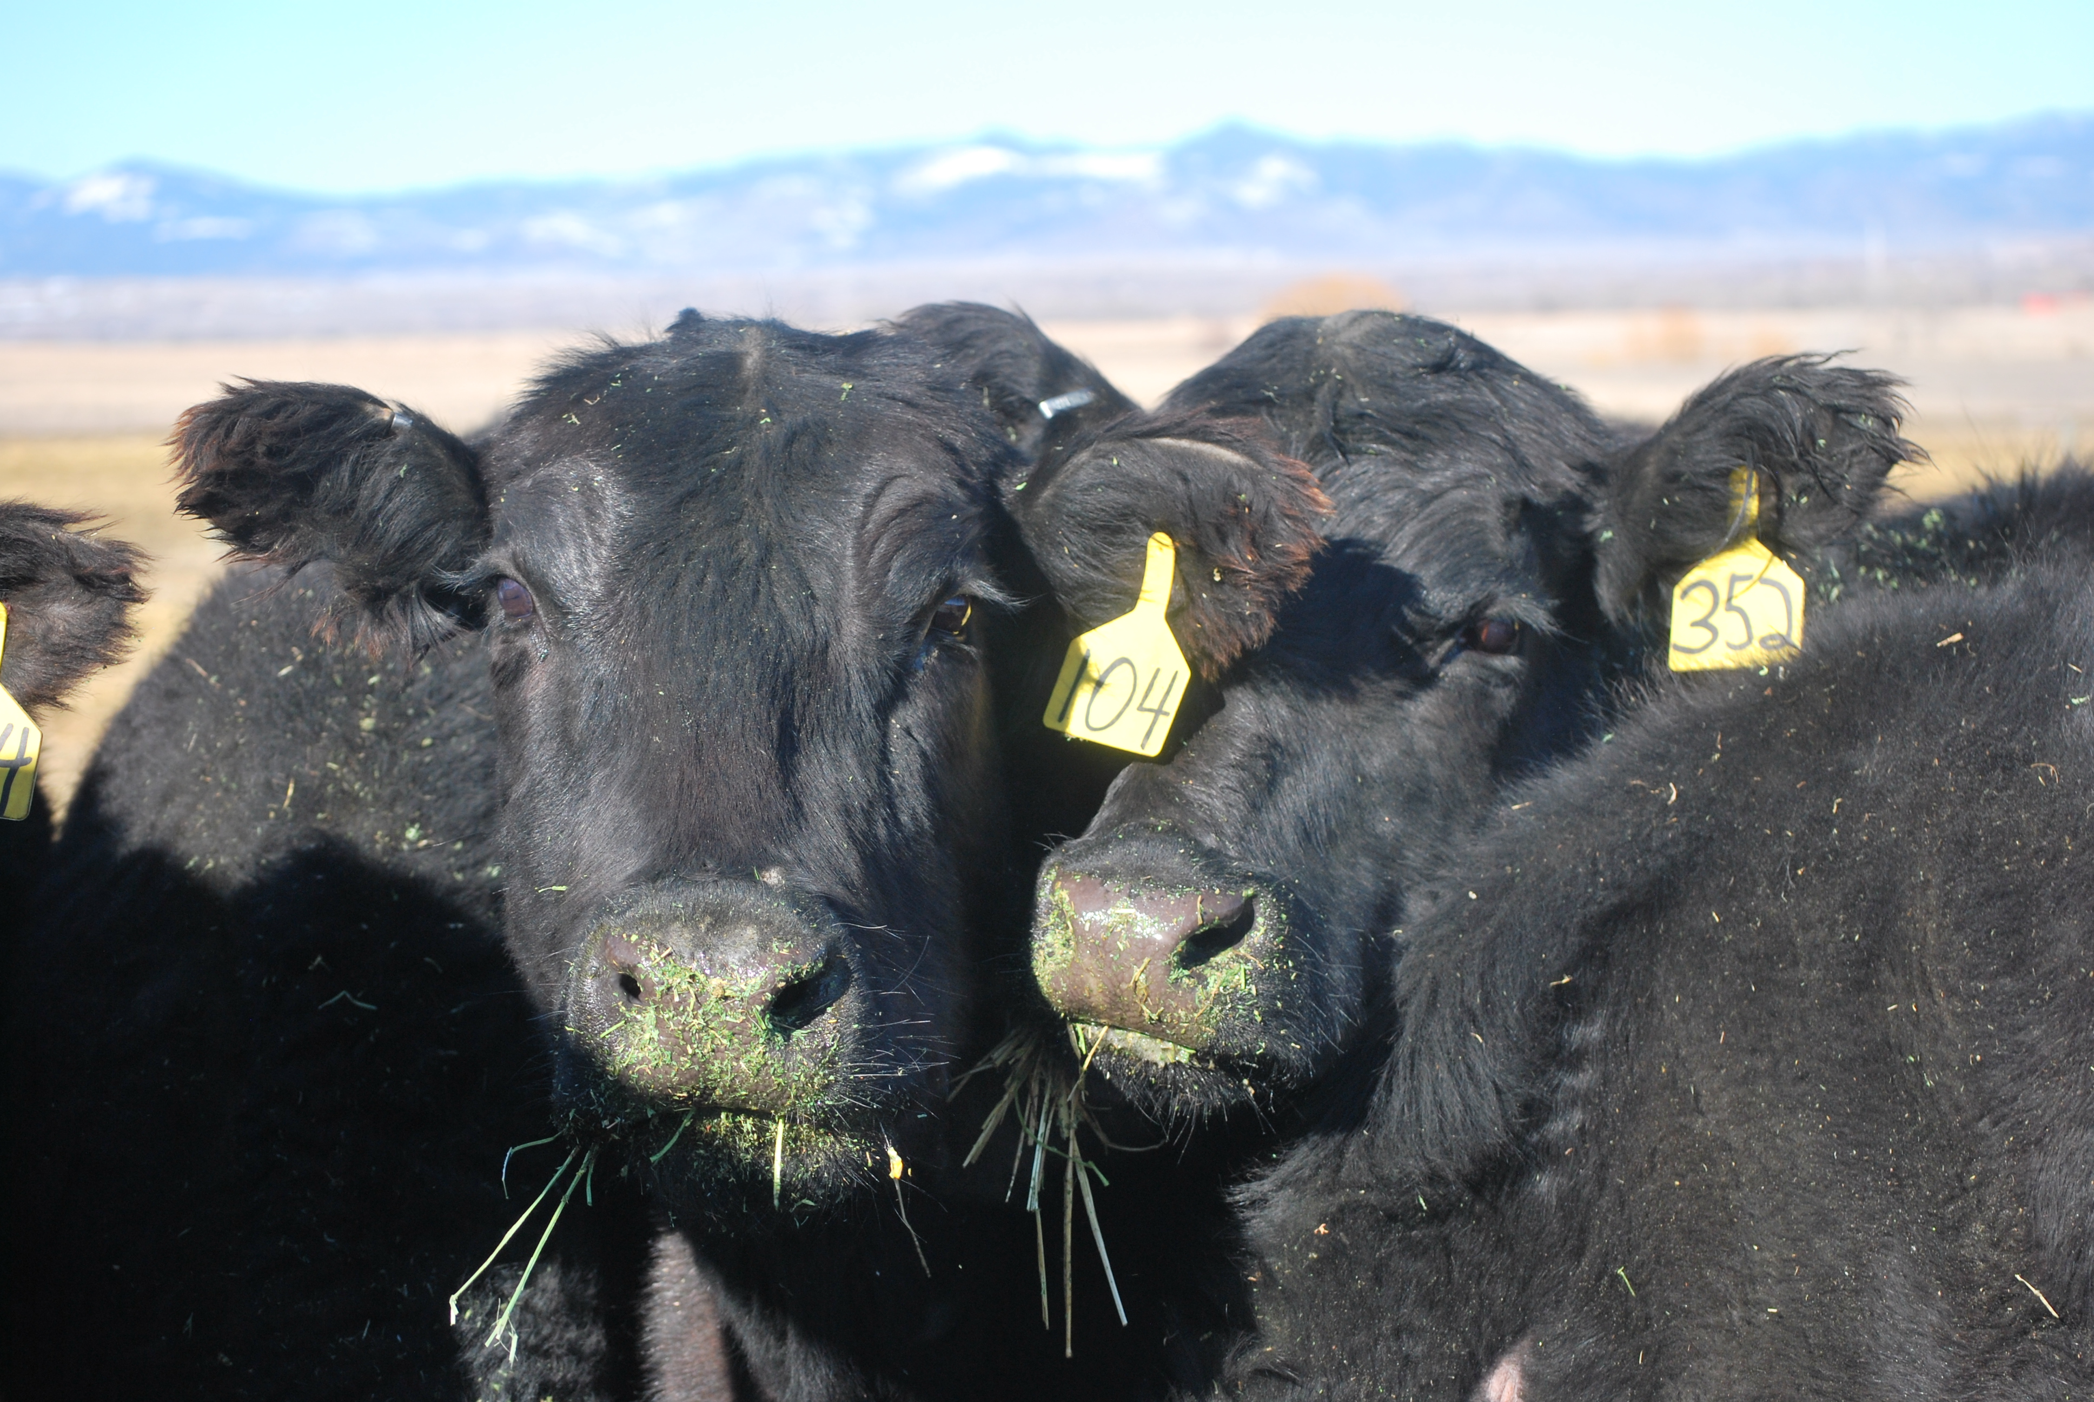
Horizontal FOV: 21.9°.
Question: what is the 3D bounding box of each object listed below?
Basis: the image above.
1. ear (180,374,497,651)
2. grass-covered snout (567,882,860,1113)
[{"bbox_3d":[-0.377,-0.099,2.860,0.165,0.135,0.085,1,4,13],"label":"ear"},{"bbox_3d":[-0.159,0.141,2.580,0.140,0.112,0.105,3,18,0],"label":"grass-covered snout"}]

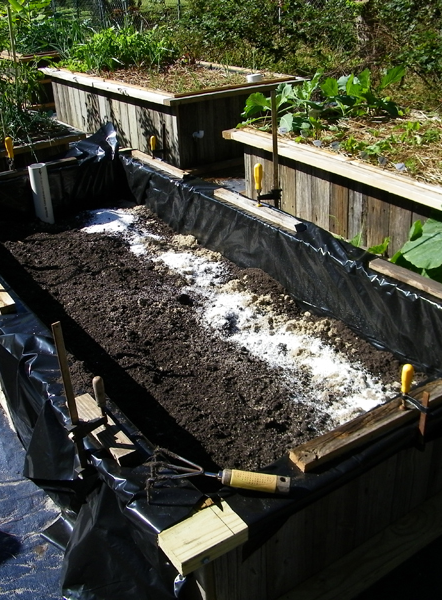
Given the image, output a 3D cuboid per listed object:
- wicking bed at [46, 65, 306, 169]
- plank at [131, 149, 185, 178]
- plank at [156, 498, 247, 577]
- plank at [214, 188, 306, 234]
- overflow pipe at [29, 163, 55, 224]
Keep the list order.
[{"bbox_3d":[-0.629,-1.917,6.346,1.307,0.603,2.835,-20,32,-28],"label":"wicking bed"},{"bbox_3d":[-0.372,-0.821,3.922,0.056,0.029,0.704,-20,32,-28],"label":"plank"},{"bbox_3d":[-0.034,0.497,1.359,0.163,0.036,0.092,-20,32,-28],"label":"plank"},{"bbox_3d":[0.171,-0.441,3.131,0.059,0.029,0.677,-20,32,-28],"label":"plank"},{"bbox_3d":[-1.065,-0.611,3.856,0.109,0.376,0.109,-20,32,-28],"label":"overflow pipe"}]

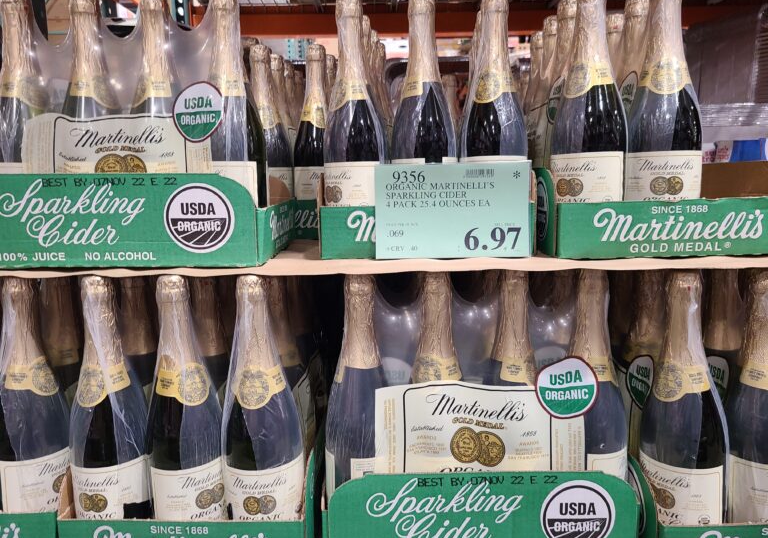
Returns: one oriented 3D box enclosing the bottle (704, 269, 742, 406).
[{"bbox_3d":[0.406,0.139,0.693,0.083,0.310,0.083,3,9,31],"label":"bottle"}]

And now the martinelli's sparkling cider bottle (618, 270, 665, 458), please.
[{"bbox_3d":[0.314,0.141,0.693,0.083,0.310,0.083,2,8,25],"label":"martinelli's sparkling cider bottle"}]

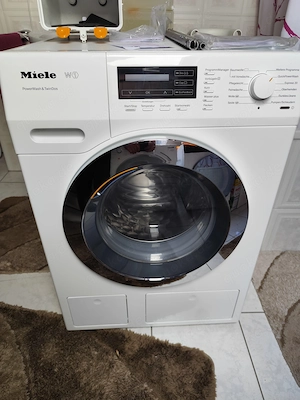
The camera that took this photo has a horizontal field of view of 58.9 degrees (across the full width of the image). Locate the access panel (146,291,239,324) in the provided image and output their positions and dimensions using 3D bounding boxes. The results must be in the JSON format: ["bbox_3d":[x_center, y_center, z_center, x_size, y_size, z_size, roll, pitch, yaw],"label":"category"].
[{"bbox_3d":[0.135,0.352,0.881,0.298,0.153,0.015,-2,32,-2],"label":"access panel"}]

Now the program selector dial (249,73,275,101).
[{"bbox_3d":[0.221,-0.222,0.523,0.050,0.050,0.020,-2,22,-2],"label":"program selector dial"}]

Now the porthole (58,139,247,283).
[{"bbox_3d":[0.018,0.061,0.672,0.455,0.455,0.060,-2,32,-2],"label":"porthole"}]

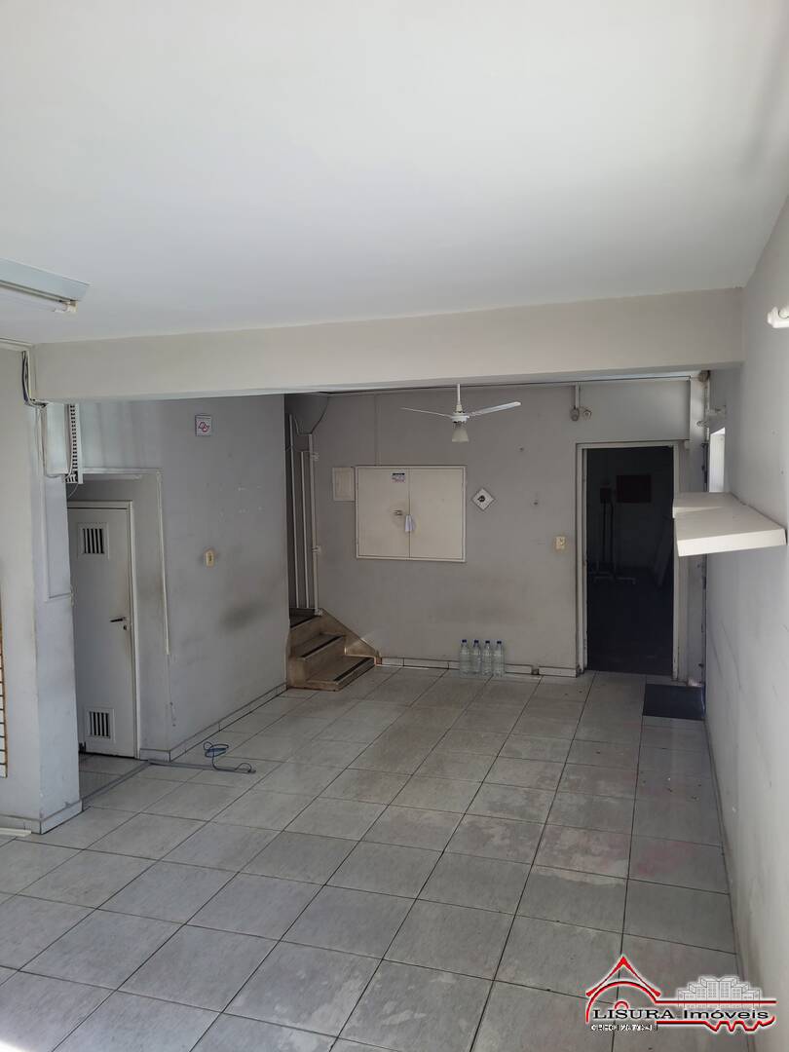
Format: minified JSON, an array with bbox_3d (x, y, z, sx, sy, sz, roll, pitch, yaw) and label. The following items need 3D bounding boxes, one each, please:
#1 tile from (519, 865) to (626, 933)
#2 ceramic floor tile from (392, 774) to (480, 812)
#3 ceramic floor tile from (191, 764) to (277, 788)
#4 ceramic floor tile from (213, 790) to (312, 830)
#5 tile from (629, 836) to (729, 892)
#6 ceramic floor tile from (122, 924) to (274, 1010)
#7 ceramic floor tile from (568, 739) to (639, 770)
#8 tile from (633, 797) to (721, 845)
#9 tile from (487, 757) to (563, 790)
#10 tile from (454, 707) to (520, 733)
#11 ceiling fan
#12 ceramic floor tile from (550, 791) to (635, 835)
[{"bbox_3d":[0.811,1.669,3.554,0.450,0.010,0.450,0,4,19],"label":"tile"},{"bbox_3d":[0.250,1.592,4.671,0.447,0.010,0.447,0,4,19],"label":"ceramic floor tile"},{"bbox_3d":[-1.038,1.620,5.175,0.451,0.010,0.451,0,4,19],"label":"ceramic floor tile"},{"bbox_3d":[-0.747,1.634,4.539,0.447,0.010,0.447,0,4,19],"label":"ceramic floor tile"},{"bbox_3d":[1.385,1.637,3.864,0.437,0.010,0.451,0,4,19],"label":"tile"},{"bbox_3d":[-0.760,1.735,3.116,0.445,0.010,0.445,0,4,19],"label":"ceramic floor tile"},{"bbox_3d":[1.392,1.514,5.227,0.447,0.010,0.447,0,4,19],"label":"ceramic floor tile"},{"bbox_3d":[1.508,1.583,4.230,0.425,0.010,0.451,0,4,19],"label":"tile"},{"bbox_3d":[0.833,1.575,5.023,0.451,0.010,0.451,0,4,19],"label":"tile"},{"bbox_3d":[0.686,1.484,5.944,0.447,0.010,0.447,0,4,19],"label":"tile"},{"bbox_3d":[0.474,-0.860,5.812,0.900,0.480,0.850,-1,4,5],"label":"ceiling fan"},{"bbox_3d":[1.115,1.606,4.441,0.451,0.010,0.451,0,4,19],"label":"ceramic floor tile"}]

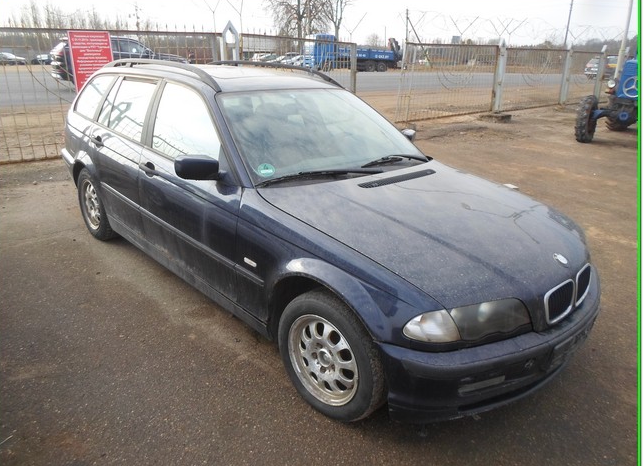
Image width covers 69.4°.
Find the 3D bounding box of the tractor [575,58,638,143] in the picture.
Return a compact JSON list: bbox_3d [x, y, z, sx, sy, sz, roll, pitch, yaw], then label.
[{"bbox_3d":[6.837,-3.154,9.253,1.950,2.650,3.800,20,28,39],"label":"tractor"}]

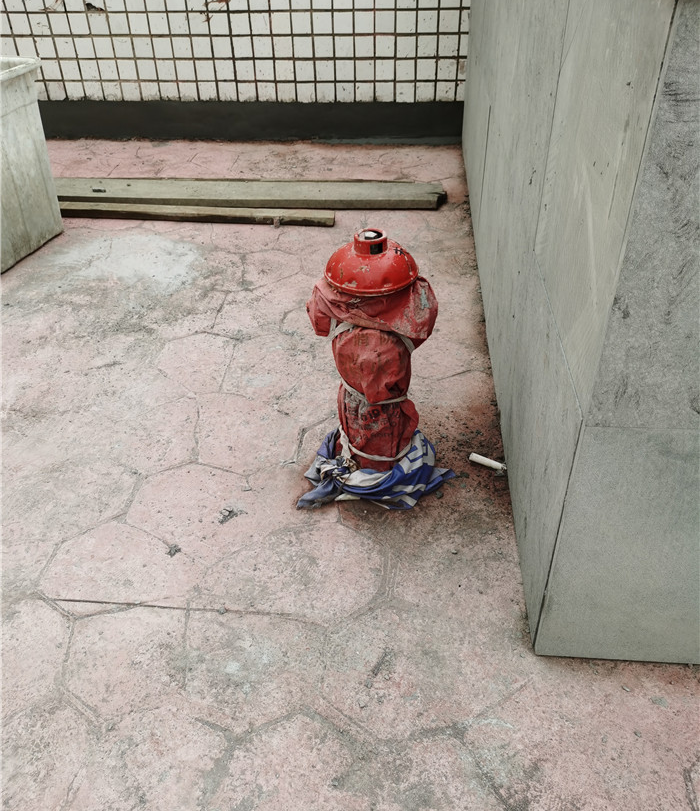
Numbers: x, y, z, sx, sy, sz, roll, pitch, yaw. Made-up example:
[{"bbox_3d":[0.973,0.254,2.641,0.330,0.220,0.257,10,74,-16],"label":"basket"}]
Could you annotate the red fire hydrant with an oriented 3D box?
[{"bbox_3d":[0.062,-0.075,1.662,0.360,0.670,0.280,1,36,3],"label":"red fire hydrant"}]

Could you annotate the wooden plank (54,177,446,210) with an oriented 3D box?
[{"bbox_3d":[-0.626,-1.015,3.491,2.150,0.050,0.225,3,37,6],"label":"wooden plank"}]

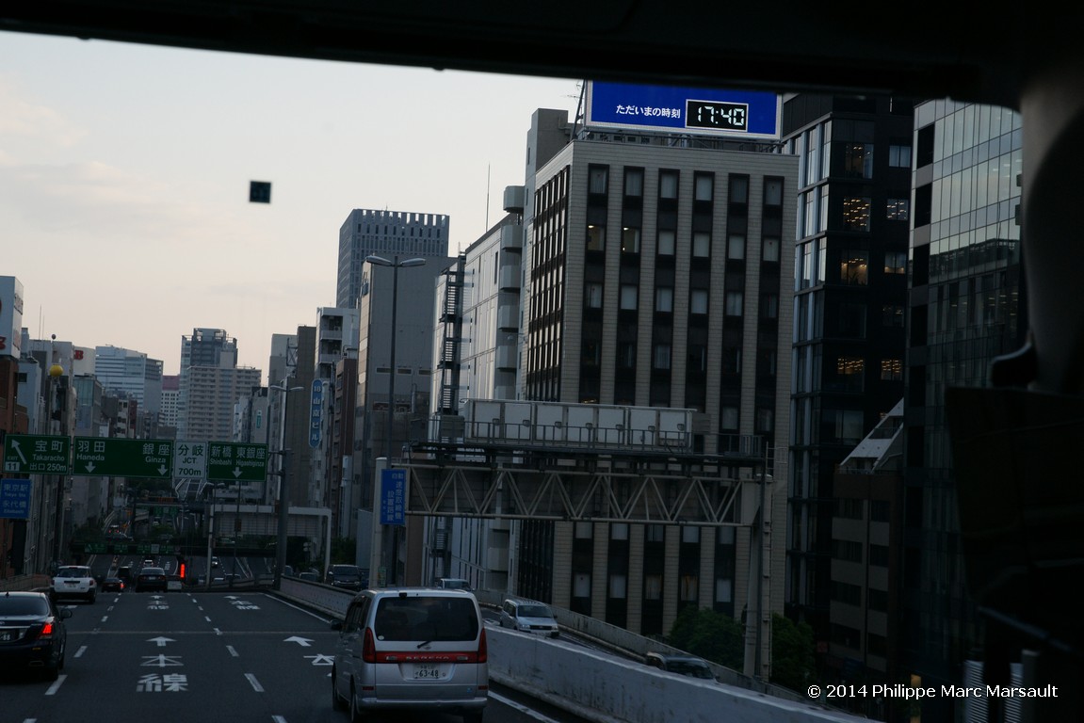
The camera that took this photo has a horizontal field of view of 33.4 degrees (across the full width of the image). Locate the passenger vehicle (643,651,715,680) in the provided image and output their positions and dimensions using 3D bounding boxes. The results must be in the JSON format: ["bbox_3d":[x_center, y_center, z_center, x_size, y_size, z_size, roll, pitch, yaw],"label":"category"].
[{"bbox_3d":[4.057,9.438,53.583,1.680,1.500,4.300,3,-5,-8],"label":"passenger vehicle"}]

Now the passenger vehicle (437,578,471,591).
[{"bbox_3d":[-4.697,12.603,98.500,1.690,1.580,4.200,3,-5,-10],"label":"passenger vehicle"}]

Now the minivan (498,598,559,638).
[{"bbox_3d":[-0.526,10.675,75.360,1.690,1.520,4.200,3,-5,-9],"label":"minivan"}]

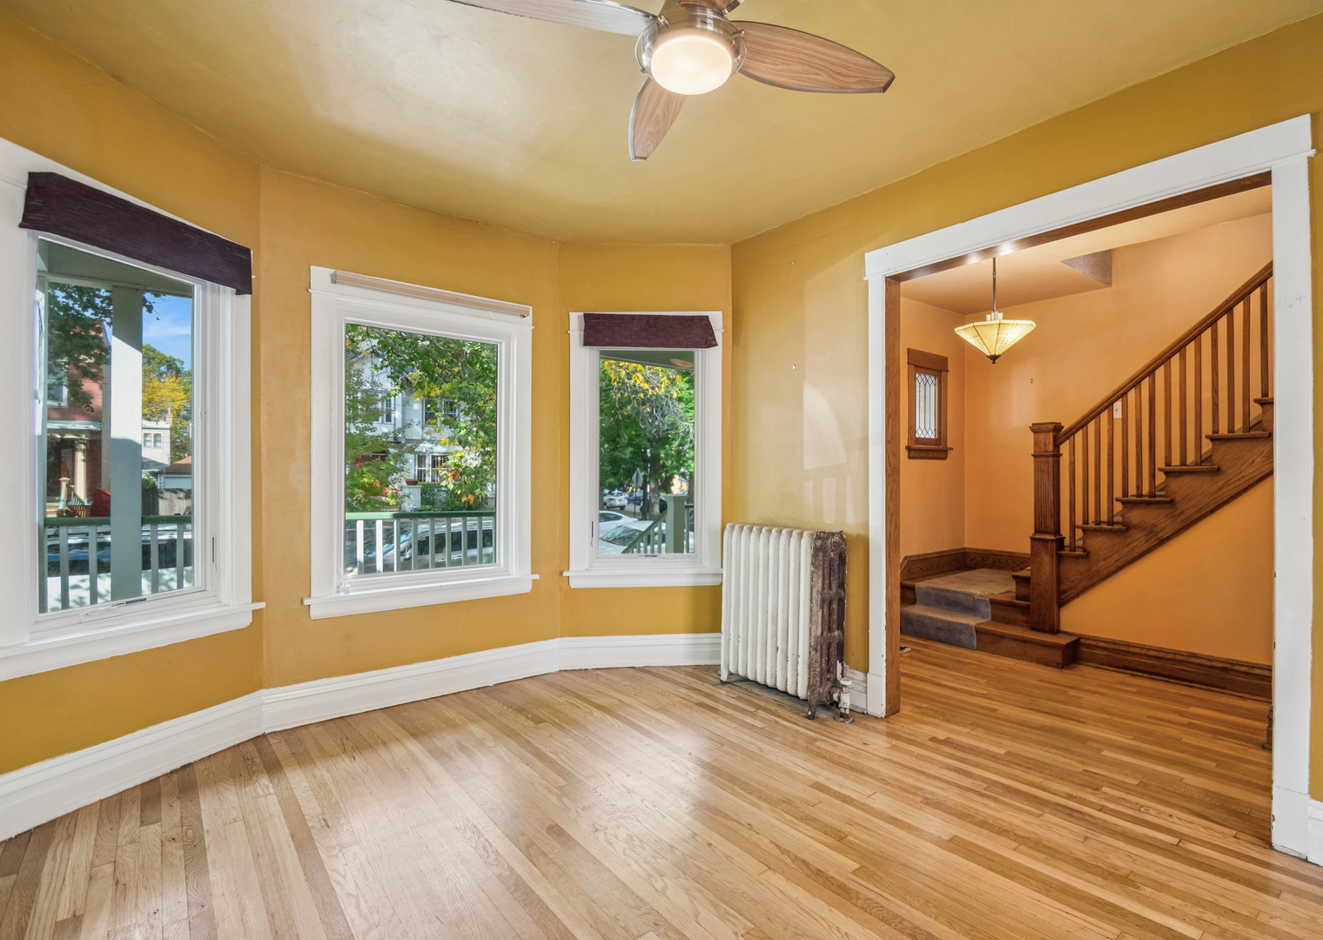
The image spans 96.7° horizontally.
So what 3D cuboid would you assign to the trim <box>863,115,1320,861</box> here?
[{"bbox_3d":[1.657,0.057,2.599,0.072,2.495,1.655,0,0,-41],"label":"trim"}]

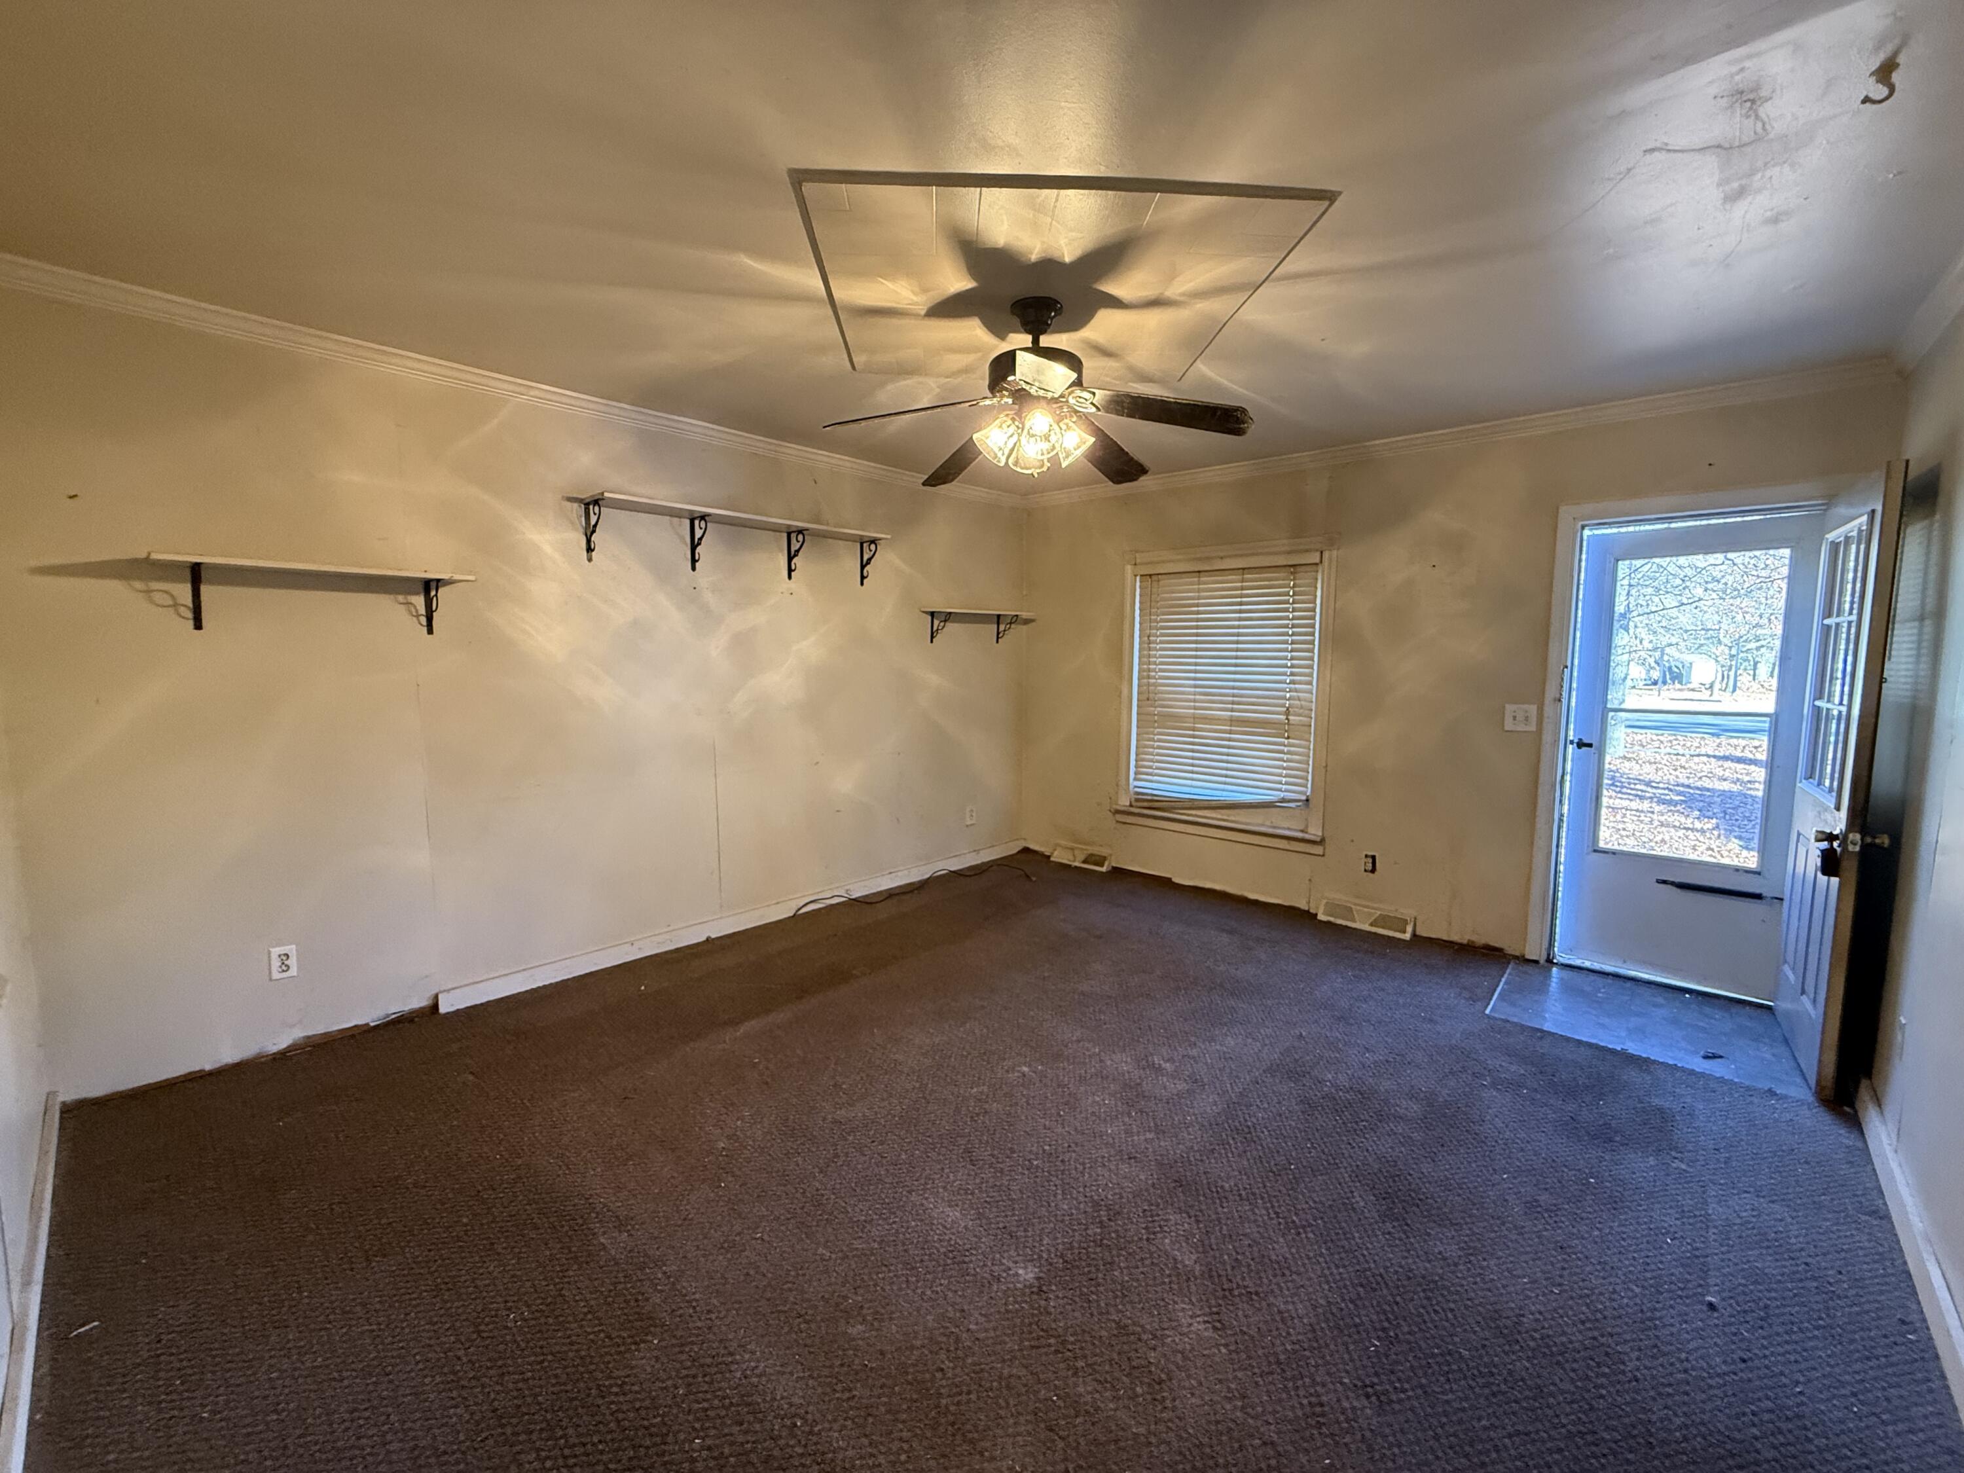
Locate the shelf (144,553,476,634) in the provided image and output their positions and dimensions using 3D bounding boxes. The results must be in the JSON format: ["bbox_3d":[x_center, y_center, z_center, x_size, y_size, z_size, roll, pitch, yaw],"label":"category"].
[{"bbox_3d":[-2.244,-0.468,2.726,0.205,0.215,0.839,5,7,42],"label":"shelf"}]

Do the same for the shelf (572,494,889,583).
[{"bbox_3d":[-1.114,-0.937,3.948,0.205,0.266,1.588,5,7,42],"label":"shelf"}]

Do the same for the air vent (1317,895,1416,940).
[{"bbox_3d":[2.005,0.939,4.152,0.457,0.125,0.060,5,7,42],"label":"air vent"}]

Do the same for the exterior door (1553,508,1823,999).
[{"bbox_3d":[2.983,0.080,3.373,0.783,1.953,0.045,5,7,42],"label":"exterior door"}]

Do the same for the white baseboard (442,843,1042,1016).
[{"bbox_3d":[-0.936,0.912,4.476,0.018,0.087,3.622,5,7,42],"label":"white baseboard"}]

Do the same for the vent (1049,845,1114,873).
[{"bbox_3d":[0.661,0.817,5.349,0.464,0.125,0.060,5,7,42],"label":"vent"}]

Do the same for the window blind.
[{"bbox_3d":[1.394,-0.297,4.638,1.104,1.475,0.065,5,7,42],"label":"window blind"}]

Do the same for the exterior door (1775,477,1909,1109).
[{"bbox_3d":[2.968,0.140,2.766,0.044,1.981,0.800,5,7,38],"label":"exterior door"}]

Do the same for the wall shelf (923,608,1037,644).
[{"bbox_3d":[-0.009,-0.712,5.214,0.200,0.196,0.923,5,7,42],"label":"wall shelf"}]

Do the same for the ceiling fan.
[{"bbox_3d":[0.171,-1.093,2.508,1.270,0.519,1.270,5,7,42],"label":"ceiling fan"}]

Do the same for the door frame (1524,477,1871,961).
[{"bbox_3d":[2.937,0.039,3.325,0.958,2.057,0.120,5,7,42],"label":"door frame"}]

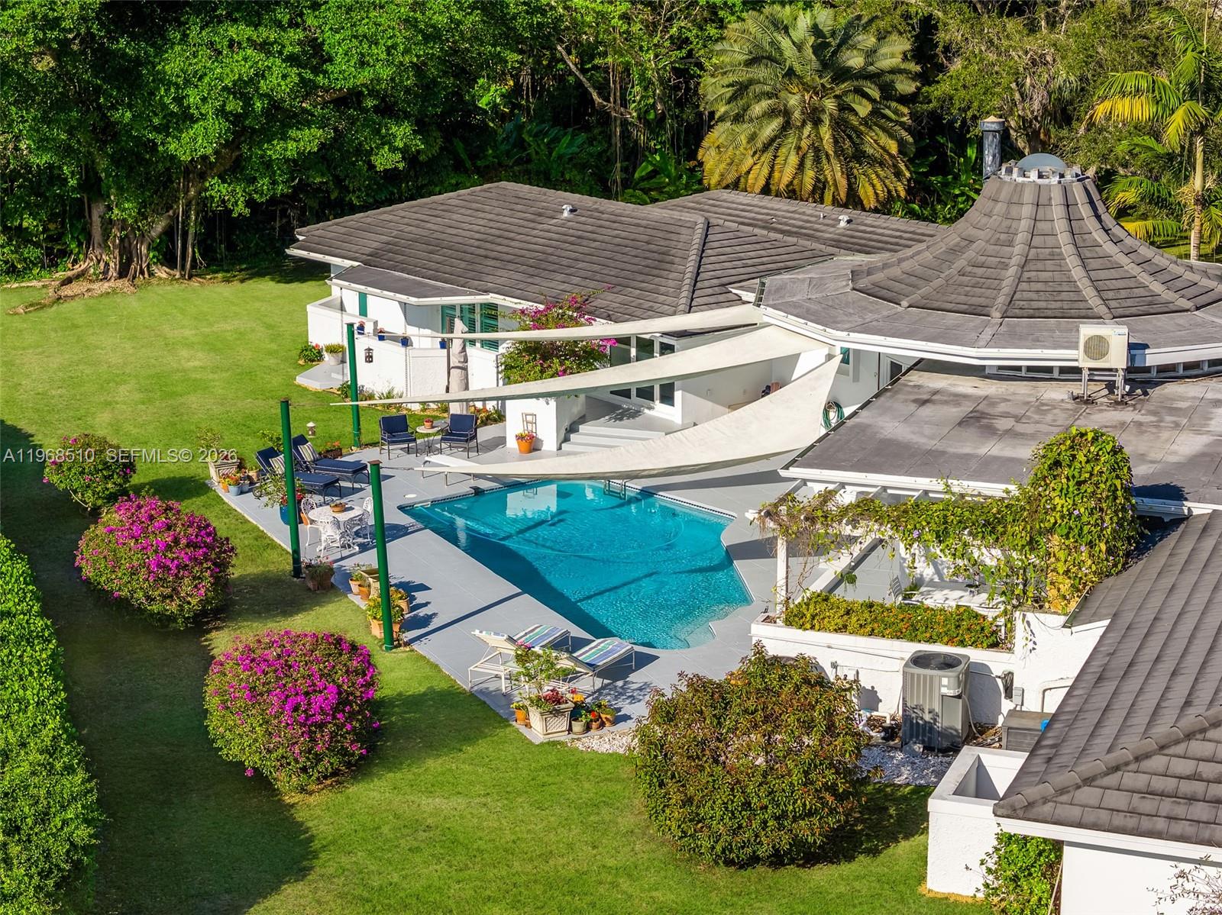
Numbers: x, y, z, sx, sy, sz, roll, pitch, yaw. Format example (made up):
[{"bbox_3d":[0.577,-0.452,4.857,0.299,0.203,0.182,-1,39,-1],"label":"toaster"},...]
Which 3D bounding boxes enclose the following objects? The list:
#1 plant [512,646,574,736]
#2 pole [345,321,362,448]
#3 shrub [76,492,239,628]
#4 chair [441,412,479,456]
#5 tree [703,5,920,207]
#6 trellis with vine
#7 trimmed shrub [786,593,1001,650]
[{"bbox_3d":[-0.978,3.486,37.297,0.950,1.360,0.900,-8,17,-29],"label":"plant"},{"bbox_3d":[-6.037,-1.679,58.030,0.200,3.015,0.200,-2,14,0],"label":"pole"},{"bbox_3d":[-7.960,1.730,43.100,2.740,2.120,2.740,0,14,0],"label":"shrub"},{"bbox_3d":[-3.360,-0.501,54.776,0.710,0.870,0.700,7,16,26],"label":"chair"},{"bbox_3d":[5.920,-9.277,74.411,6.600,8.400,6.600,0,14,0],"label":"tree"},{"bbox_3d":[5.674,1.167,40.601,6.100,3.100,2.200,5,14,19],"label":"trellis with vine"},{"bbox_3d":[4.682,2.703,40.390,3.550,0.420,0.750,5,14,19],"label":"trimmed shrub"}]

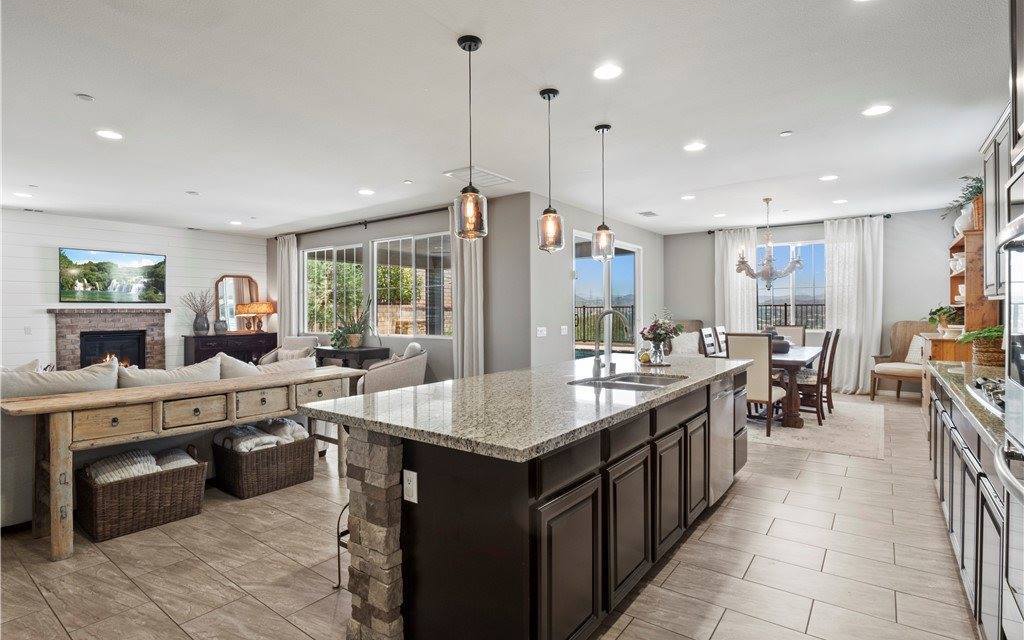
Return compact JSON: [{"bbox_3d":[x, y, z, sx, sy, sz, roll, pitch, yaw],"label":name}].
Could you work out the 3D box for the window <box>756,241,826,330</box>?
[{"bbox_3d":[4.901,-0.567,8.333,1.140,1.560,0.100,0,1,36],"label":"window"}]

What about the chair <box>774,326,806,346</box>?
[{"bbox_3d":[4.389,0.661,7.533,0.490,1.100,0.630,0,1,36],"label":"chair"}]

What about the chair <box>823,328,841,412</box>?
[{"bbox_3d":[4.164,0.681,6.535,0.560,1.100,0.480,0,1,36],"label":"chair"}]

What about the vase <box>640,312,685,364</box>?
[{"bbox_3d":[1.248,0.150,3.950,0.370,0.434,0.350,0,0,38],"label":"vase"}]

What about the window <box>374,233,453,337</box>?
[{"bbox_3d":[-1.518,-0.492,7.063,1.860,1.500,0.110,1,1,37],"label":"window"}]

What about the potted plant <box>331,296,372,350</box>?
[{"bbox_3d":[-2.444,0.038,7.234,0.560,0.760,0.520,1,1,37],"label":"potted plant"}]

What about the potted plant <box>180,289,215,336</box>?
[{"bbox_3d":[-6.388,-0.132,9.613,0.520,0.934,0.620,0,0,38],"label":"potted plant"}]

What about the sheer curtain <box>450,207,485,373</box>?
[{"bbox_3d":[-0.605,-0.149,6.449,0.530,2.820,0.140,0,1,36],"label":"sheer curtain"}]

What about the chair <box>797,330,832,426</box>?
[{"bbox_3d":[3.564,0.684,5.761,0.550,1.080,0.480,1,1,37],"label":"chair"}]

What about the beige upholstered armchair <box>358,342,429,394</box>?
[{"bbox_3d":[-1.833,0.840,7.200,0.820,0.800,0.800,0,0,-26],"label":"beige upholstered armchair"}]

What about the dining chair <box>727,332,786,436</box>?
[{"bbox_3d":[2.723,0.694,5.363,0.530,1.080,0.630,1,1,37],"label":"dining chair"}]

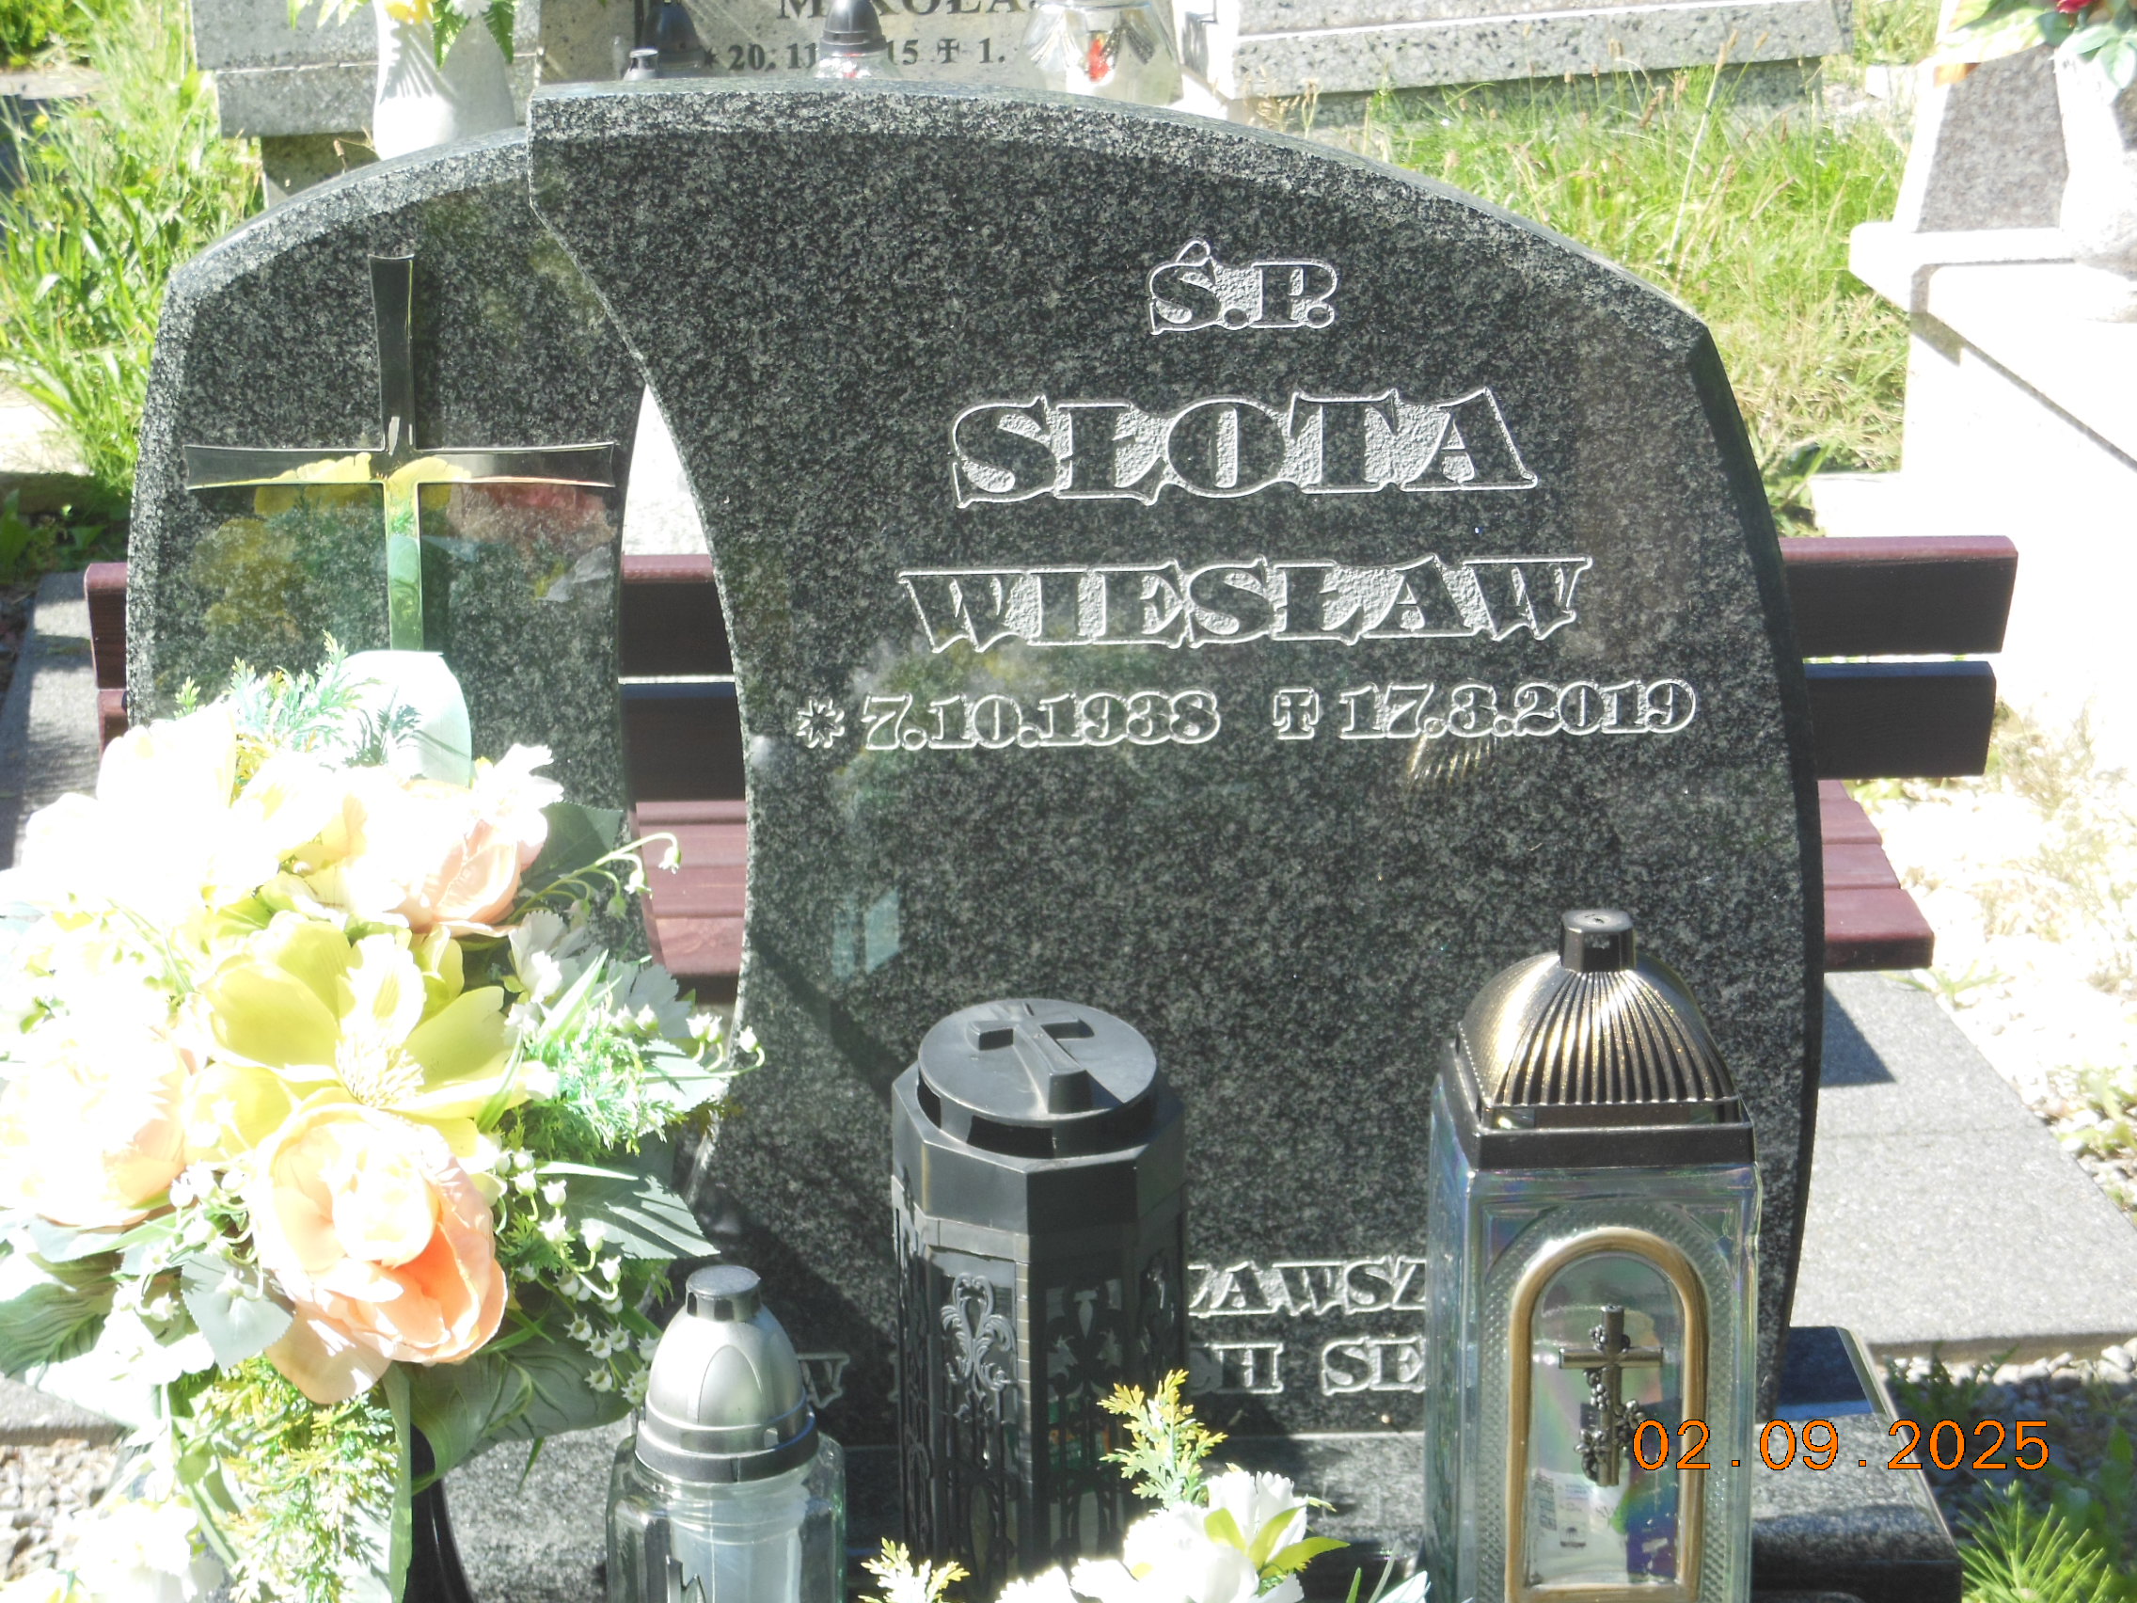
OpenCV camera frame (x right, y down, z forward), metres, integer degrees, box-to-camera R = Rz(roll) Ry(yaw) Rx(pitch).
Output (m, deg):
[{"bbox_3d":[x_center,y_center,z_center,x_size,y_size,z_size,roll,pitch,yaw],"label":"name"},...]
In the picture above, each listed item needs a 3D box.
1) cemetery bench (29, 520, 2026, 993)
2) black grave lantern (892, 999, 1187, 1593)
[{"bbox_3d":[-0.017,0.129,2.920,1.060,0.715,0.500,-1,19,-3],"label":"cemetery bench"},{"bbox_3d":[-0.014,0.250,2.200,0.128,0.335,0.128,-9,28,-17],"label":"black grave lantern"}]

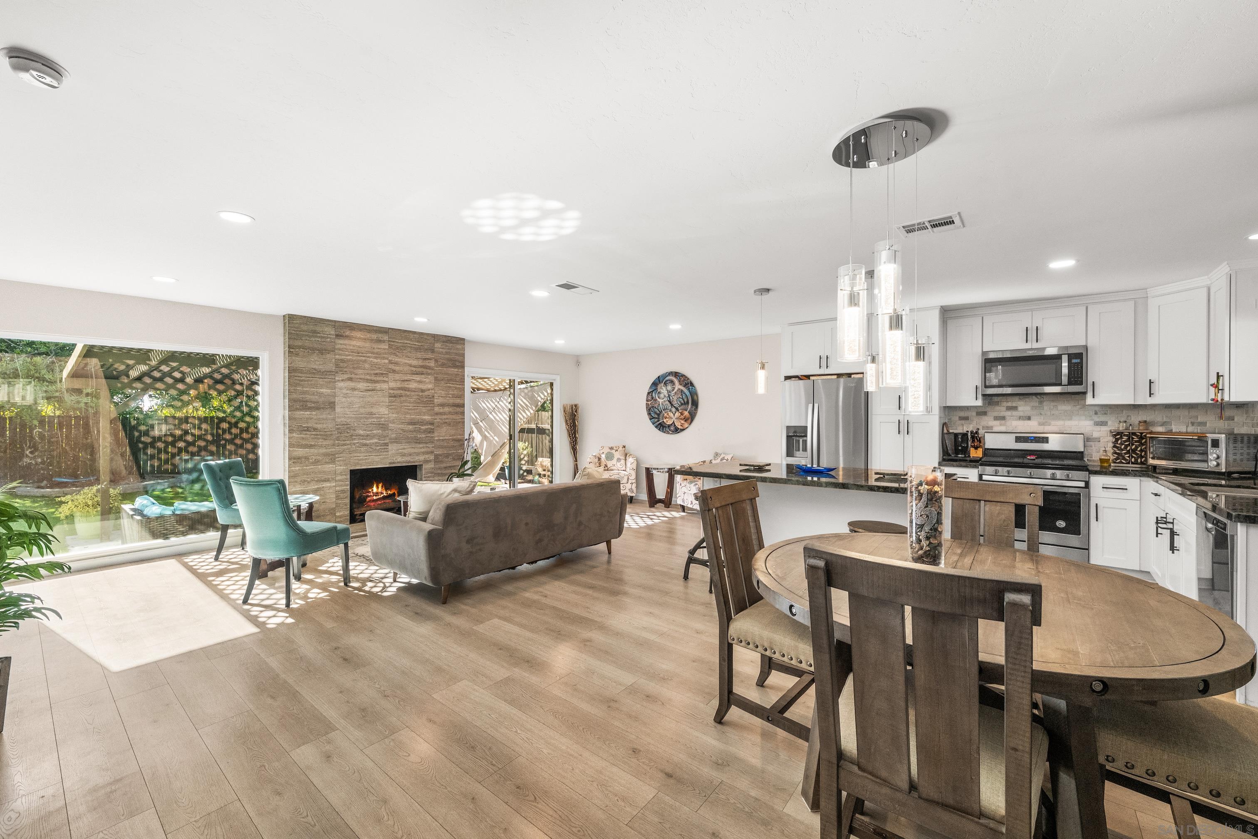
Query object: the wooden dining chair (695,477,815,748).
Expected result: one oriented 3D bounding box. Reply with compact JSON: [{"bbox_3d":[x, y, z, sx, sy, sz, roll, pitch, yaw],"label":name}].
[{"bbox_3d":[0.697,0.830,2.218,0.570,1.020,0.490,0,0,38],"label":"wooden dining chair"}]

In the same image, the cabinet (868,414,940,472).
[{"bbox_3d":[3.041,0.637,5.315,0.615,1.371,0.625,0,0,38],"label":"cabinet"}]

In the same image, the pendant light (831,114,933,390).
[{"bbox_3d":[0.971,-0.571,1.883,0.341,1.061,0.341,0,0,38],"label":"pendant light"}]

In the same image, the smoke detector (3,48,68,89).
[{"bbox_3d":[-1.869,-1.095,1.545,0.138,0.048,0.138,0,0,38],"label":"smoke detector"}]

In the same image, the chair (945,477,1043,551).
[{"bbox_3d":[1.660,0.834,2.320,0.480,1.020,0.570,0,0,38],"label":"chair"}]

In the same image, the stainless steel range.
[{"bbox_3d":[3.824,0.734,4.657,0.756,1.186,0.694,0,0,38],"label":"stainless steel range"}]

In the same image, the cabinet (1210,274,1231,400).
[{"bbox_3d":[4.500,-0.582,3.541,0.327,0.902,0.417,0,0,38],"label":"cabinet"}]

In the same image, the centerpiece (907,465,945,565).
[{"bbox_3d":[1.196,0.384,1.969,0.124,0.388,0.124,0,0,38],"label":"centerpiece"}]

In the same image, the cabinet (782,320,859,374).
[{"bbox_3d":[2.375,-0.801,5.787,0.920,0.590,0.600,0,0,38],"label":"cabinet"}]

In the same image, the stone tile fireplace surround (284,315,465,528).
[{"bbox_3d":[-3.050,0.089,6.135,0.188,2.442,2.143,0,0,38],"label":"stone tile fireplace surround"}]

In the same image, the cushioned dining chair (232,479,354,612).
[{"bbox_3d":[-2.538,0.866,3.717,0.510,0.905,0.620,0,0,12],"label":"cushioned dining chair"}]

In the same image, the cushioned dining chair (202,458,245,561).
[{"bbox_3d":[-3.627,0.846,4.806,0.655,0.942,0.536,0,0,-8],"label":"cushioned dining chair"}]

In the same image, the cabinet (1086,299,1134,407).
[{"bbox_3d":[4.345,-0.588,4.440,0.305,0.907,0.330,0,0,38],"label":"cabinet"}]

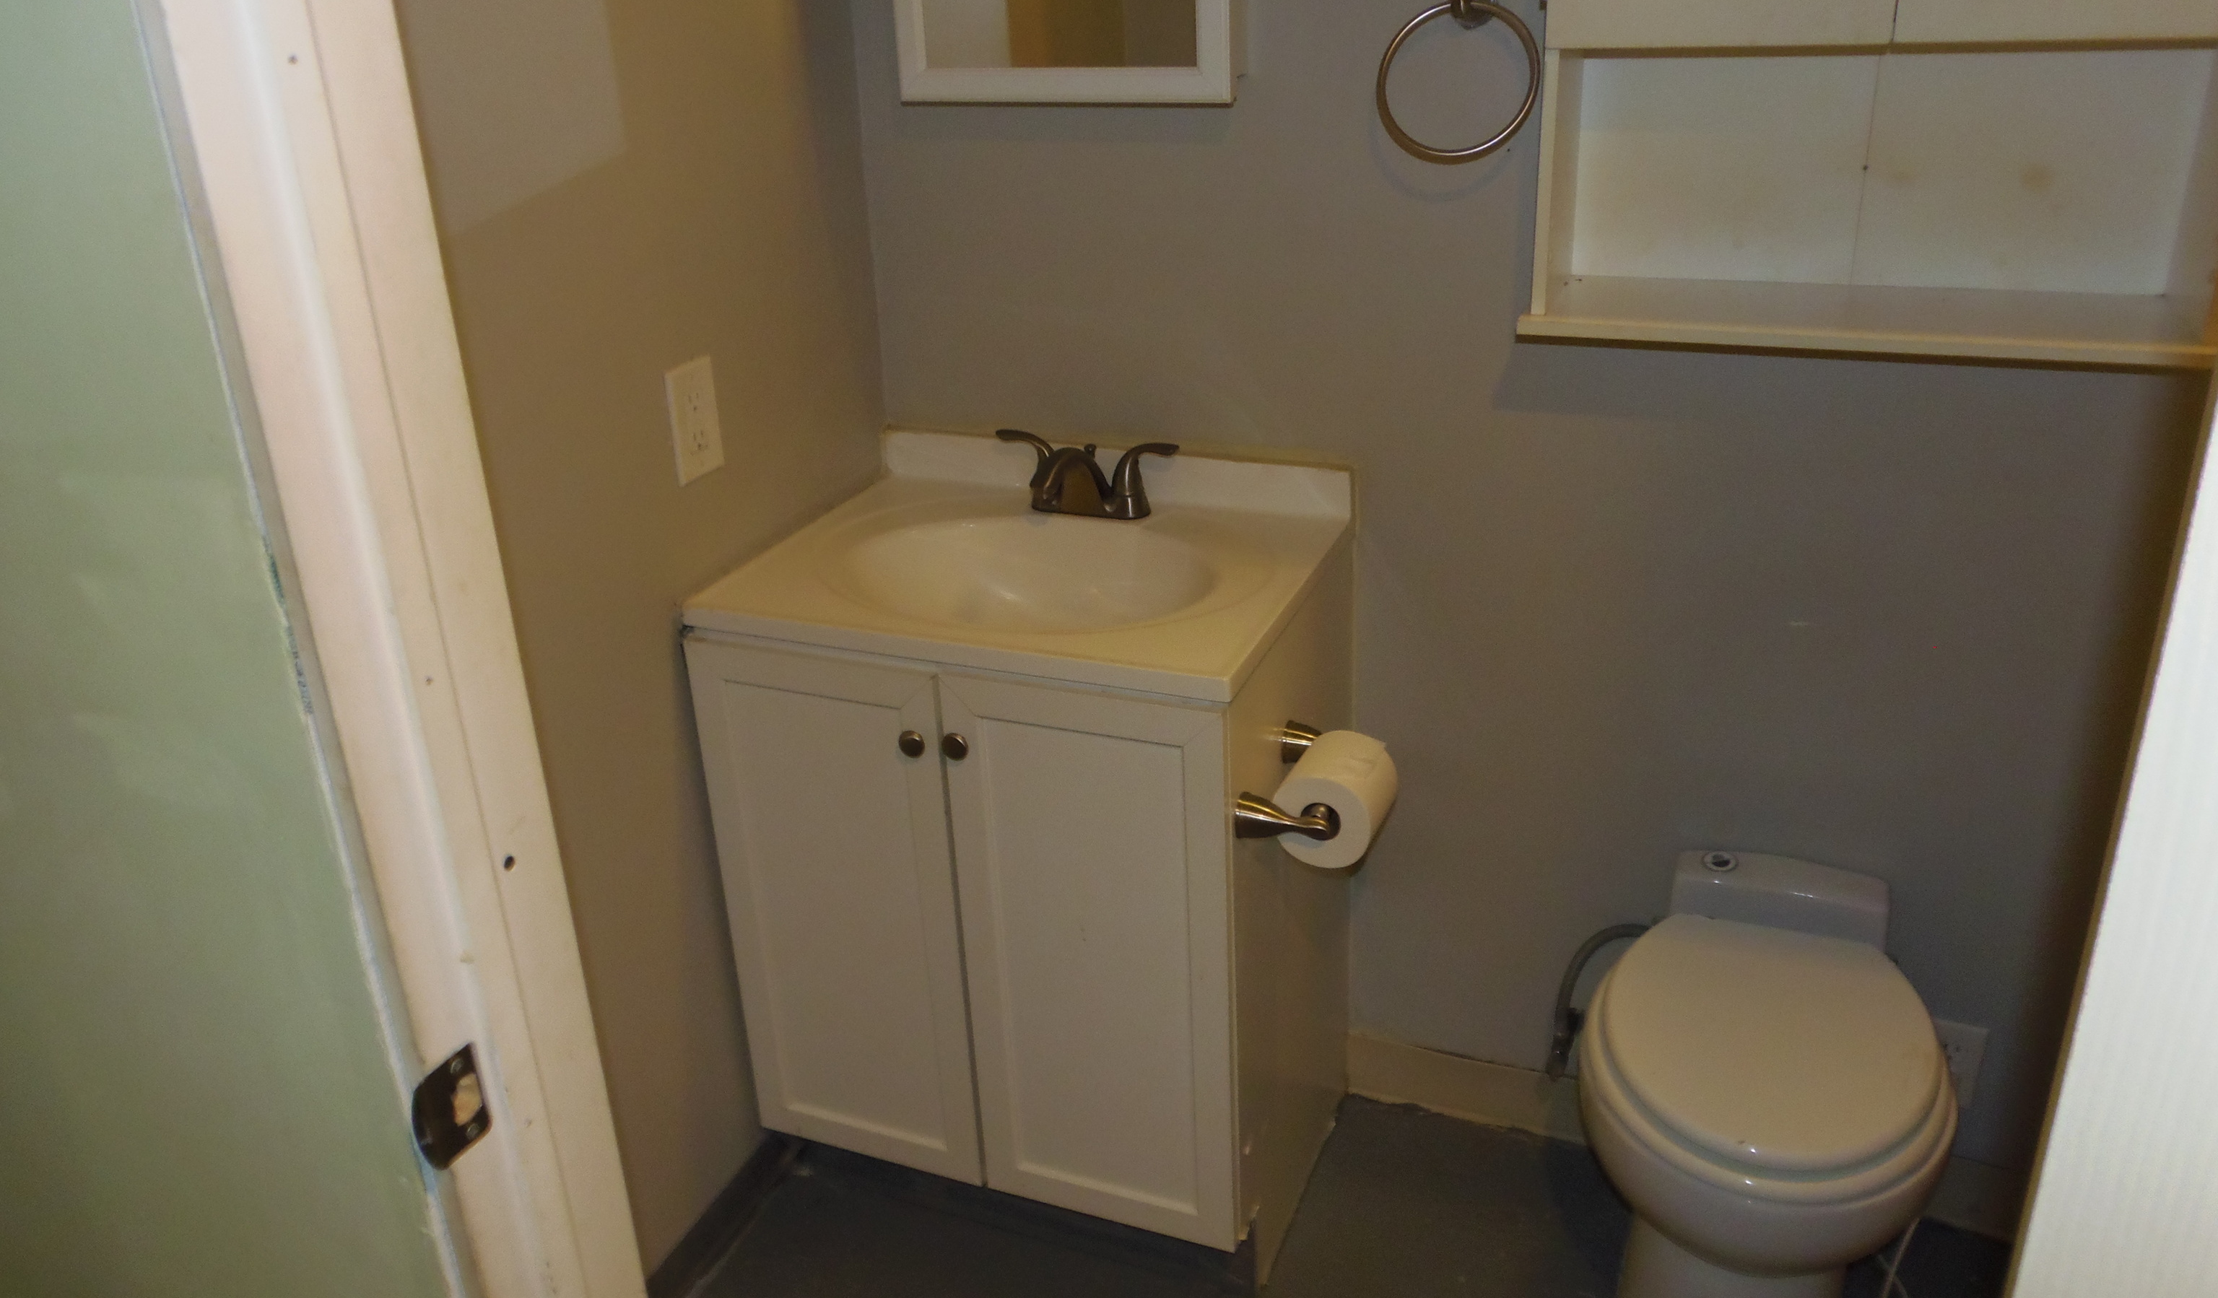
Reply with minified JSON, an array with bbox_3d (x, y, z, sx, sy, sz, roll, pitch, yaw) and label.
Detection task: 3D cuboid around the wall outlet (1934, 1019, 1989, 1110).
[{"bbox_3d":[0.997,0.497,1.833,0.072,0.115,0.007,7,26,21],"label":"wall outlet"}]

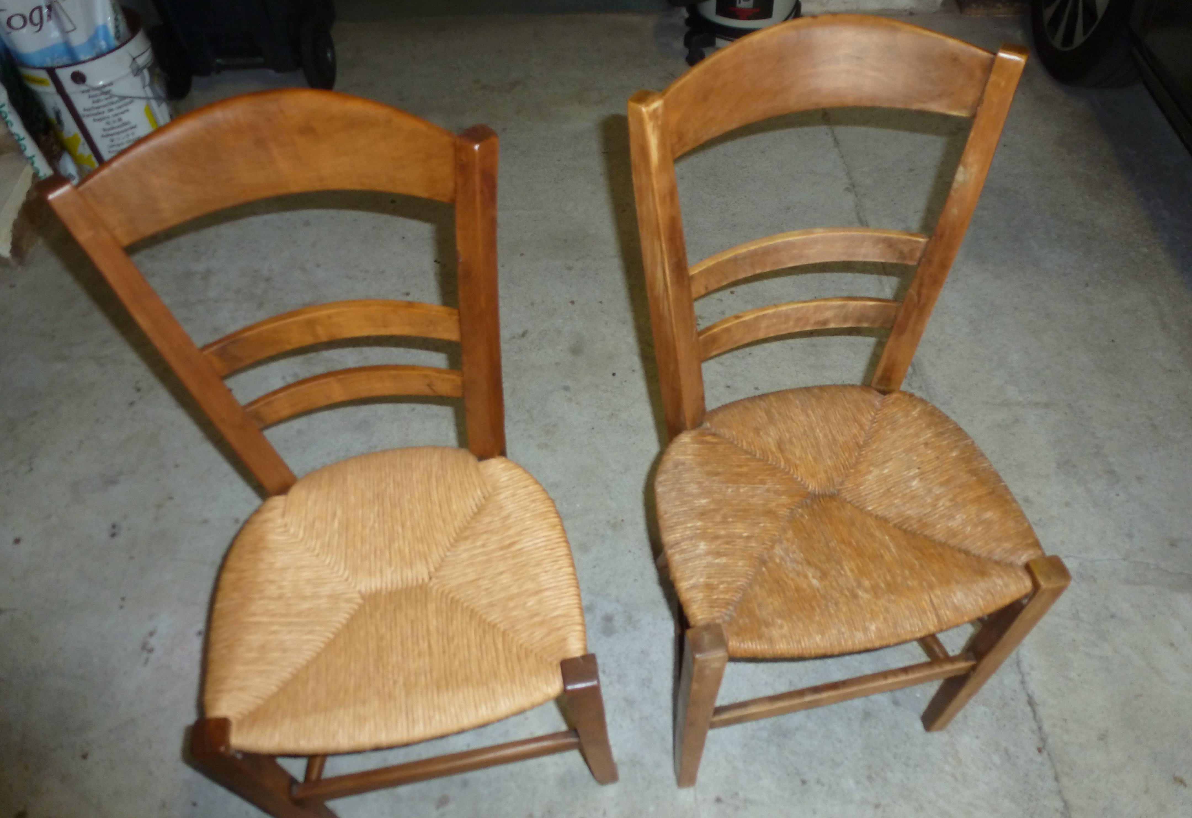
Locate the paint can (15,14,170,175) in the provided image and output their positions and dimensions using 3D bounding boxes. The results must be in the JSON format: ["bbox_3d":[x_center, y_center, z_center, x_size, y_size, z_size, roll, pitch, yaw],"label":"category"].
[{"bbox_3d":[-1.227,-0.783,2.090,0.310,0.333,0.310,-29,55,-18],"label":"paint can"}]

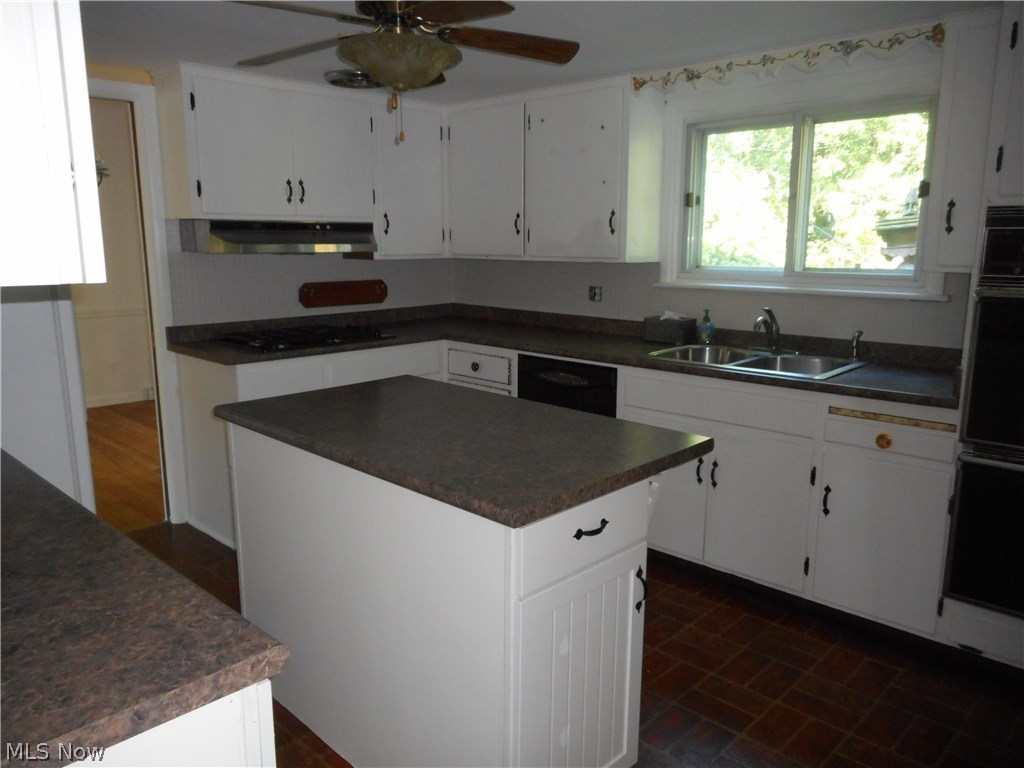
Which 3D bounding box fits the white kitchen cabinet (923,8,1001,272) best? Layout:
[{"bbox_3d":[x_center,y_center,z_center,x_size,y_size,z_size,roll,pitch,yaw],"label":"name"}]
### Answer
[{"bbox_3d":[1.689,-0.844,2.661,0.233,0.860,0.307,10,15,42],"label":"white kitchen cabinet"}]

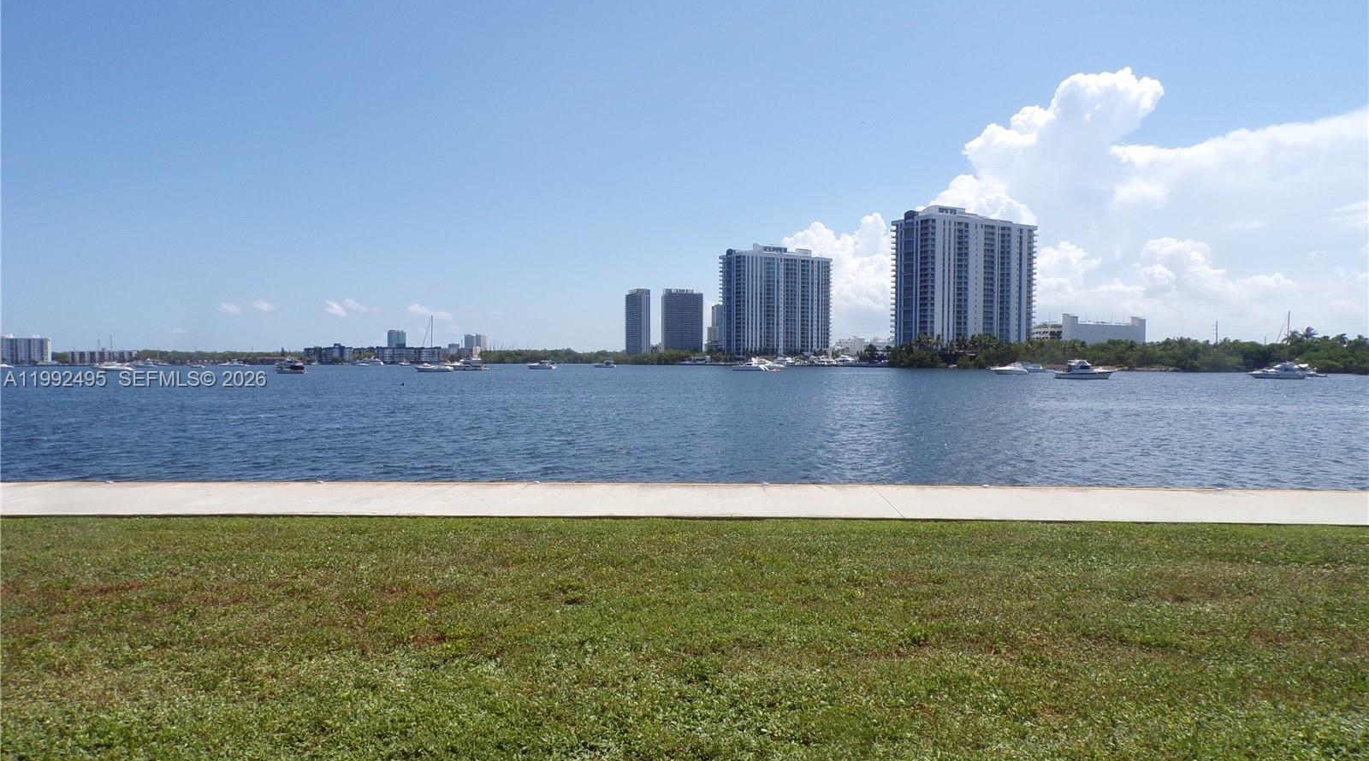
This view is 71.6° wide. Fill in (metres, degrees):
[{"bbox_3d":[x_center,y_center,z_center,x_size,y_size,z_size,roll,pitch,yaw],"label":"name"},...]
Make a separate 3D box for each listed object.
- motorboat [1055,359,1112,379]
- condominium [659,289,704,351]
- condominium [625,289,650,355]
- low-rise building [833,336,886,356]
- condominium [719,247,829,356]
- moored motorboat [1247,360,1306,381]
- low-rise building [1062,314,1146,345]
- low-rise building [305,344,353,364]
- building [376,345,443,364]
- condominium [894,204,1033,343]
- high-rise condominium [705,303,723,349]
[{"bbox_3d":[79.961,-2.189,189.995,10.900,3.760,3.700,0,1,20],"label":"motorboat"},{"bbox_3d":[-1.900,-79.215,1374.675,55.000,105.790,22.000,0,1,-8],"label":"condominium"},{"bbox_3d":[-64.000,-77.354,1342.706,16.000,103.370,47.000,-1,1,-30],"label":"condominium"},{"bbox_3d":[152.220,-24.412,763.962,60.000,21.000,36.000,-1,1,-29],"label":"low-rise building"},{"bbox_3d":[69.090,-56.038,705.766,83.000,86.600,31.000,-1,1,-32],"label":"condominium"},{"bbox_3d":[118.603,-1.996,189.999,10.000,3.380,3.400,1,1,35],"label":"moored motorboat"},{"bbox_3d":[249.412,-25.210,591.408,77.000,29.600,30.000,-1,1,-29],"label":"low-rise building"},{"bbox_3d":[-351.639,-26.452,939.657,45.000,19.150,20.000,0,1,-14],"label":"low-rise building"},{"bbox_3d":[-272.203,-25.129,939.684,64.000,16.500,19.000,0,1,-12],"label":"building"},{"bbox_3d":[156.791,-52.006,531.812,83.000,85.600,31.000,-1,1,-32],"label":"condominium"},{"bbox_3d":[44.899,-62.642,1263.989,31.000,77.140,26.000,-1,1,-23],"label":"high-rise condominium"}]

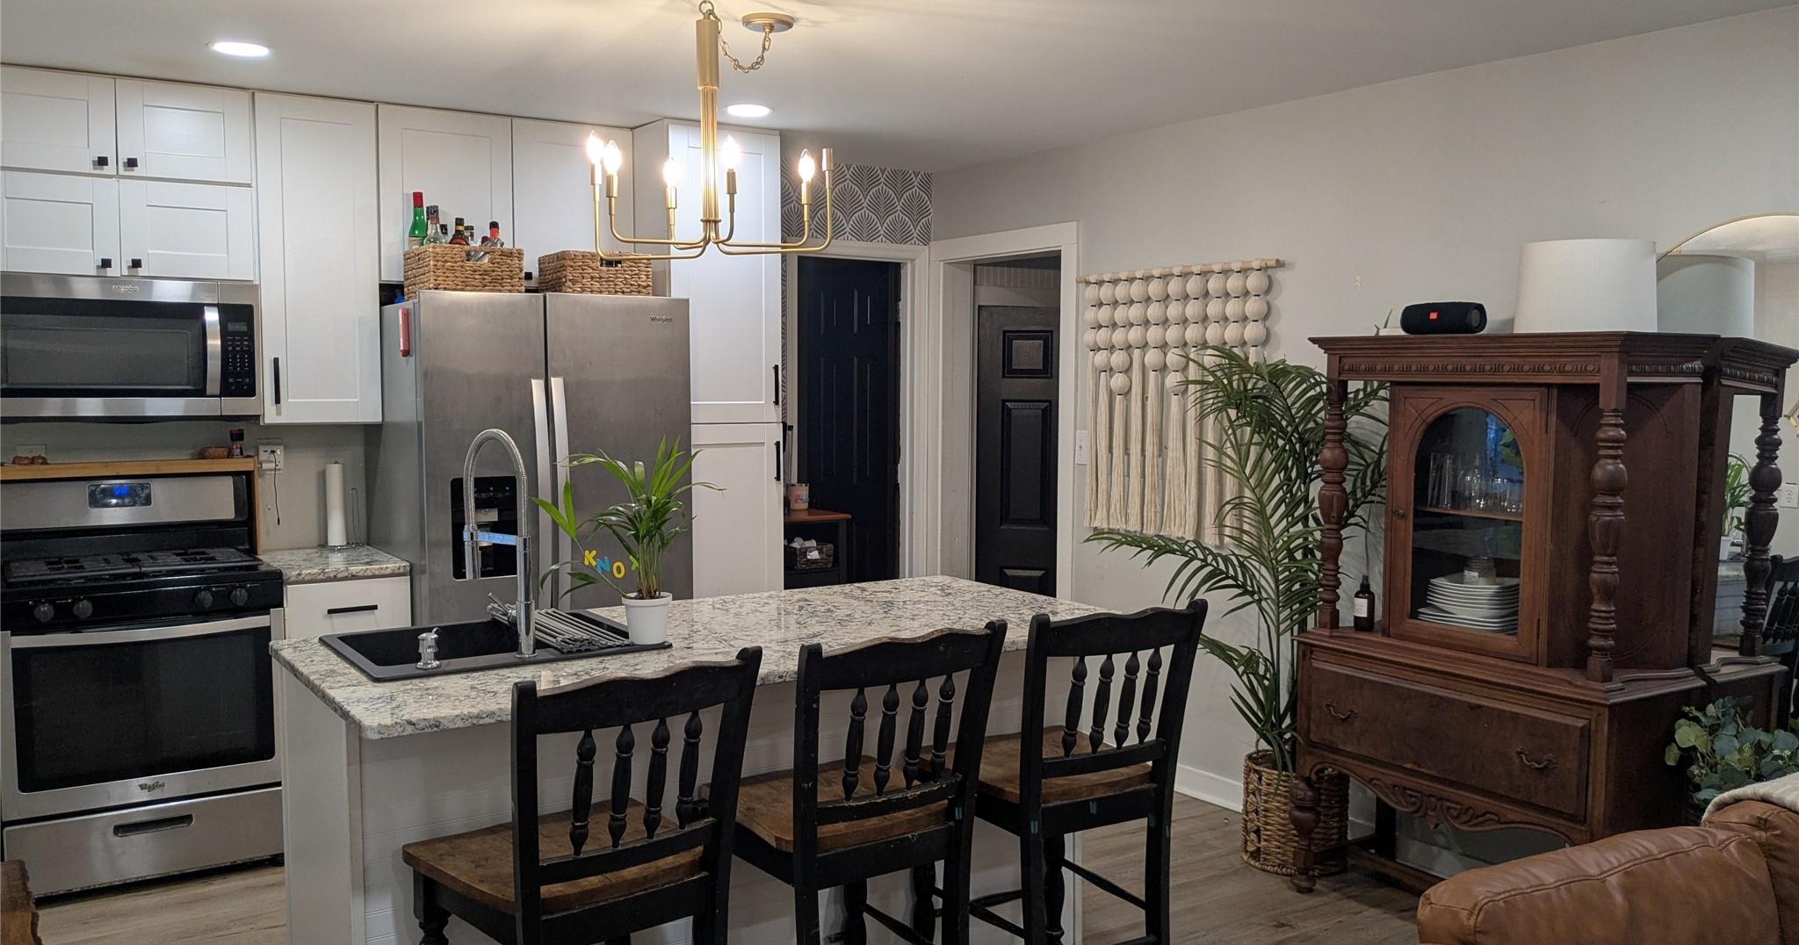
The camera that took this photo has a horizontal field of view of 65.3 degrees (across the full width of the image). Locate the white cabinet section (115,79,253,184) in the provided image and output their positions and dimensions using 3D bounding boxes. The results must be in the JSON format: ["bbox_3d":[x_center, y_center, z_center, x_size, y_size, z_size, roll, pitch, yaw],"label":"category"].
[{"bbox_3d":[-2.309,-1.065,4.505,0.380,0.295,0.330,-3,5,-34],"label":"white cabinet section"}]

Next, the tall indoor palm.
[{"bbox_3d":[1.068,0.276,4.454,0.620,1.340,0.920,-3,5,-33],"label":"tall indoor palm"}]

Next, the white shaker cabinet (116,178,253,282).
[{"bbox_3d":[-2.341,-0.779,4.588,0.385,0.307,0.320,-3,5,-33],"label":"white shaker cabinet"}]

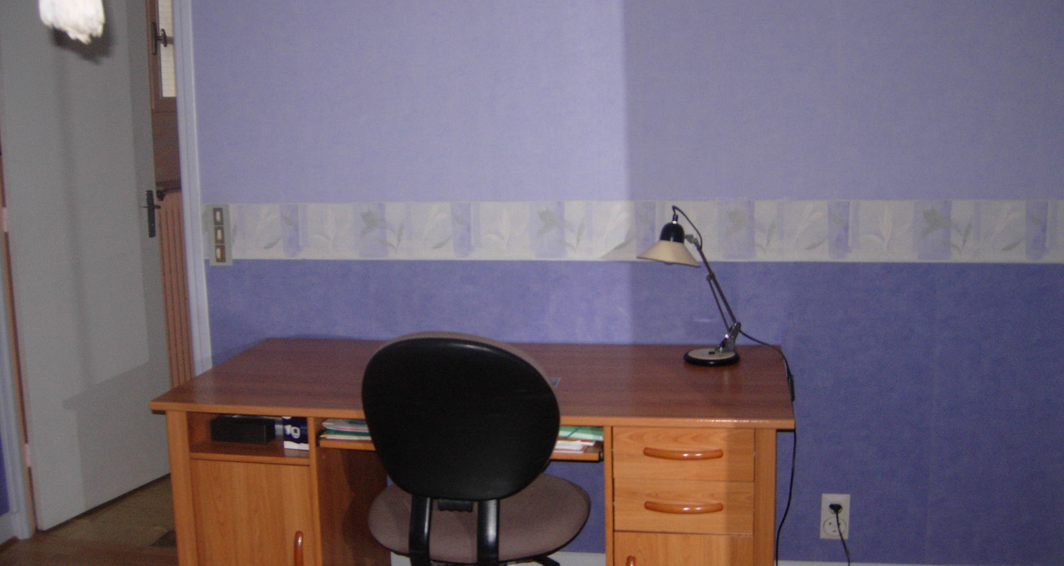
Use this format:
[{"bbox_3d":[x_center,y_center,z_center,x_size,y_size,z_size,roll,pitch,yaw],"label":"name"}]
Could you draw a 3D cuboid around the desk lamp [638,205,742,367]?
[{"bbox_3d":[0.427,0.004,2.916,0.330,0.424,0.167,-7,11,-30],"label":"desk lamp"}]

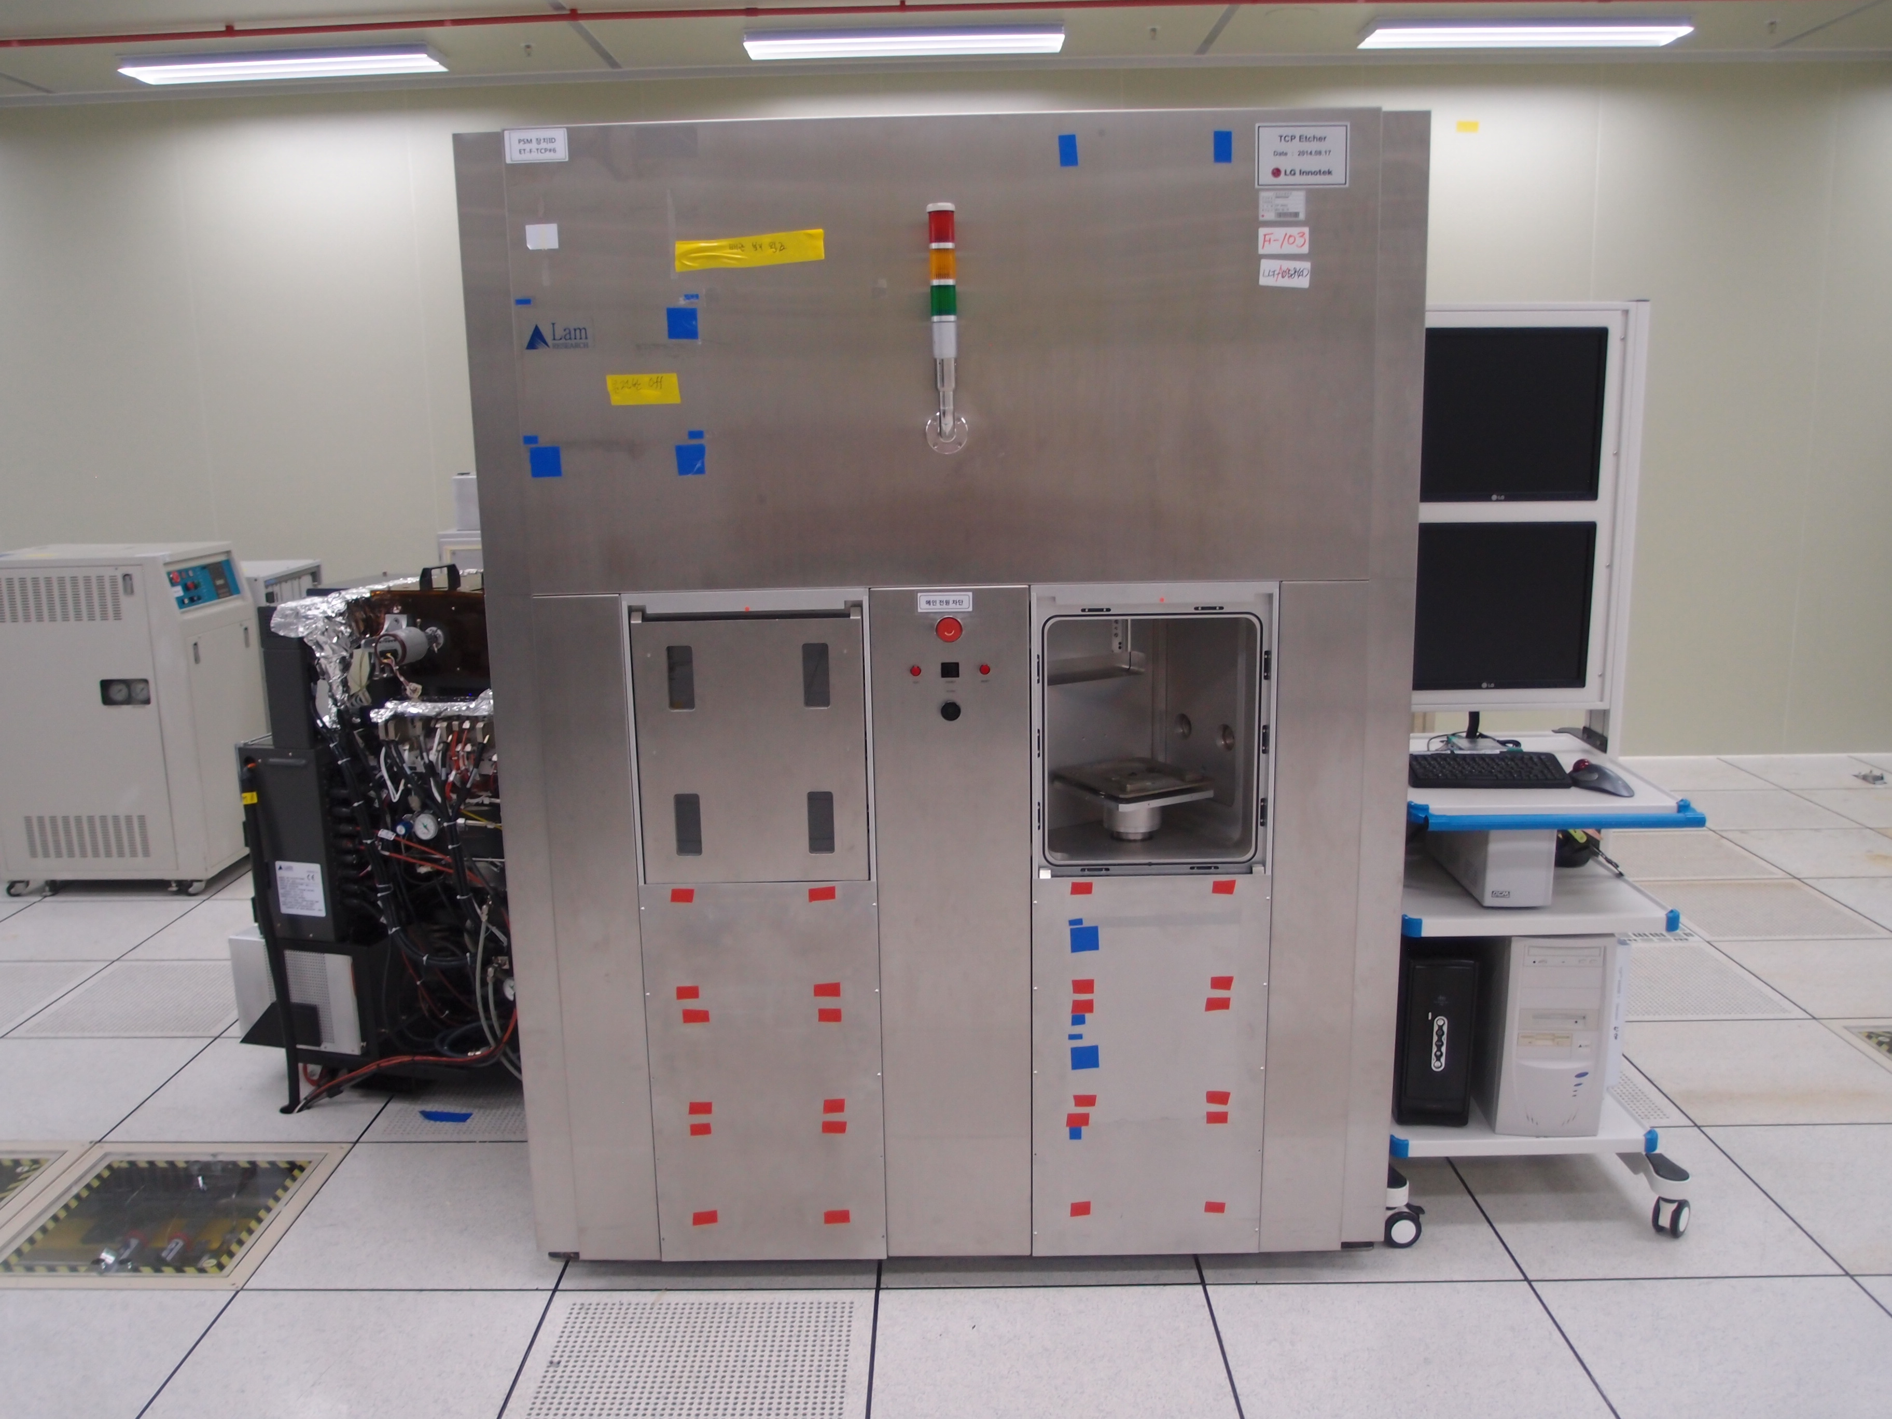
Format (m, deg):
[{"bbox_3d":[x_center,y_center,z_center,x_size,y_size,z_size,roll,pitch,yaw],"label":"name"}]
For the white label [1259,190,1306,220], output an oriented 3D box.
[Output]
[{"bbox_3d":[0.556,-0.830,2.523,0.075,0.045,0.003,-1,11,0],"label":"white label"}]

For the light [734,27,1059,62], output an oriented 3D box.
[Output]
[{"bbox_3d":[-0.157,-2.579,5.936,1.220,0.055,0.300,-1,11,1],"label":"light"}]

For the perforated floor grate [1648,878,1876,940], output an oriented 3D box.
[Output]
[{"bbox_3d":[2.590,0.644,4.892,0.595,0.020,0.595,-1,11,0],"label":"perforated floor grate"}]

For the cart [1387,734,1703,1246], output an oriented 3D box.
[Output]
[{"bbox_3d":[1.149,0.538,3.238,0.560,0.870,0.760,0,11,2],"label":"cart"}]

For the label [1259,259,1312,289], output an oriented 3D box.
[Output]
[{"bbox_3d":[0.564,-0.722,2.539,0.082,0.042,0.006,4,11,0],"label":"label"}]

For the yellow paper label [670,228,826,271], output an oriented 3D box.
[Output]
[{"bbox_3d":[-0.325,-0.762,2.542,0.245,0.049,0.003,-5,11,1],"label":"yellow paper label"}]

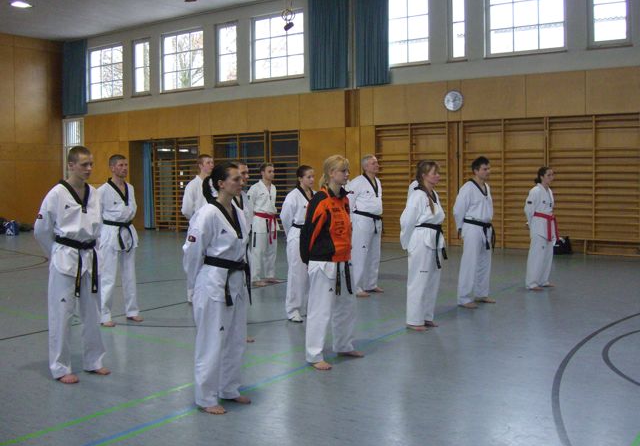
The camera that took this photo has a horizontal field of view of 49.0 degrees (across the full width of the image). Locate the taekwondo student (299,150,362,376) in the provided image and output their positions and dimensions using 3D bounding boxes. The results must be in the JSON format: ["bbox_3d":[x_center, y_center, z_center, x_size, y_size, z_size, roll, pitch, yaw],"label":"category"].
[{"bbox_3d":[0.103,0.313,5.717,0.360,1.700,0.480,2,5,36],"label":"taekwondo student"}]

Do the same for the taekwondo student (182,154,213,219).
[{"bbox_3d":[-1.454,0.067,8.620,0.350,1.800,0.510,2,4,34],"label":"taekwondo student"}]

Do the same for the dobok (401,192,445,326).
[{"bbox_3d":[1.054,0.346,7.153,0.420,1.415,0.470,2,4,34],"label":"dobok"}]

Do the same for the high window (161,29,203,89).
[{"bbox_3d":[-3.717,-4.426,19.306,1.665,1.658,0.120,2,4,34],"label":"high window"}]

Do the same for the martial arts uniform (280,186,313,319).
[{"bbox_3d":[-0.241,0.306,7.684,0.360,1.430,0.460,2,4,34],"label":"martial arts uniform"}]

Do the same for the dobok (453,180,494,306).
[{"bbox_3d":[1.820,0.211,8.296,0.350,1.480,0.510,2,5,34],"label":"dobok"}]

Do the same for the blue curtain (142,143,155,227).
[{"bbox_3d":[-5.064,-1.094,20.786,0.487,2.553,0.220,2,4,34],"label":"blue curtain"}]

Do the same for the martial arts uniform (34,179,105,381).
[{"bbox_3d":[-1.909,0.435,5.375,0.390,1.524,0.570,2,4,34],"label":"martial arts uniform"}]

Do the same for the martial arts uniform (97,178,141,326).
[{"bbox_3d":[-2.162,0.284,7.480,0.320,1.500,0.500,2,5,38],"label":"martial arts uniform"}]

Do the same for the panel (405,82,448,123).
[{"bbox_3d":[2.329,-2.619,15.271,1.025,0.881,0.050,2,5,35],"label":"panel"}]

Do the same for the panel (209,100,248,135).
[{"bbox_3d":[-2.394,-2.785,18.600,1.364,0.882,0.050,2,5,35],"label":"panel"}]

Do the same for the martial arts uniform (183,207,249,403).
[{"bbox_3d":[-0.696,0.542,4.681,0.380,1.378,0.500,2,4,34],"label":"martial arts uniform"}]

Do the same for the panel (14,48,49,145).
[{"bbox_3d":[-9.018,-3.963,21.976,0.050,3.060,1.244,2,5,35],"label":"panel"}]

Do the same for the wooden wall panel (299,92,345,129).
[{"bbox_3d":[0.042,-2.683,16.709,1.312,0.881,0.050,2,4,34],"label":"wooden wall panel"}]

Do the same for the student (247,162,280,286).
[{"bbox_3d":[-0.803,0.012,10.079,0.340,1.730,0.480,3,5,39],"label":"student"}]

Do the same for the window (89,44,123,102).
[{"bbox_3d":[-6.536,-4.584,21.566,1.743,1.656,0.120,2,5,35],"label":"window"}]

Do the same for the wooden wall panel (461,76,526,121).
[{"bbox_3d":[3.549,-2.552,14.409,1.433,0.855,0.050,2,5,35],"label":"wooden wall panel"}]

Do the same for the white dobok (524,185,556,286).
[{"bbox_3d":[3.025,0.072,9.618,0.410,1.681,0.470,2,4,34],"label":"white dobok"}]

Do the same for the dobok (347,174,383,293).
[{"bbox_3d":[0.593,0.134,9.105,0.340,1.530,0.490,2,5,36],"label":"dobok"}]

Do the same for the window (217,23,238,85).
[{"bbox_3d":[-2.388,-4.448,18.560,0.809,1.637,0.120,2,5,35],"label":"window"}]

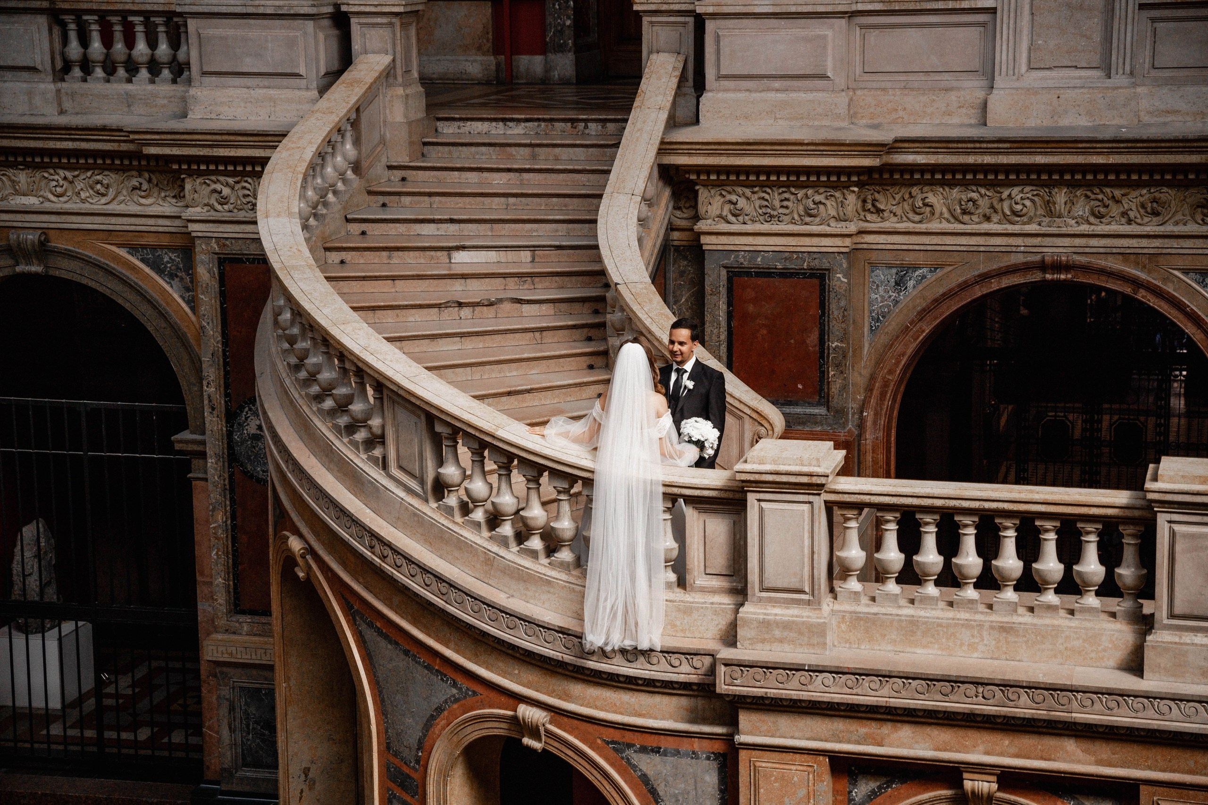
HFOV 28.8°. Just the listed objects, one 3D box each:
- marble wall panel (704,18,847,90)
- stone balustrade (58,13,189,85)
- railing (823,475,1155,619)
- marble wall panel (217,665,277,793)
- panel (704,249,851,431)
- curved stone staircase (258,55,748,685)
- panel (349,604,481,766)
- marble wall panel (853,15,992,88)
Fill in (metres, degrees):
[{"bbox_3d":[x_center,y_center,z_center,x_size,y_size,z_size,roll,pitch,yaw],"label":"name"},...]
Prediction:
[{"bbox_3d":[1.289,-2.598,17.495,1.041,0.529,0.120,2,12,15],"label":"marble wall panel"},{"bbox_3d":[-3.851,-2.839,18.885,1.074,0.543,0.200,2,12,15],"label":"stone balustrade"},{"bbox_3d":[2.006,0.757,12.340,1.651,0.614,0.300,2,12,15],"label":"railing"},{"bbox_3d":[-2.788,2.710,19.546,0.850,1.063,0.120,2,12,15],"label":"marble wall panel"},{"bbox_3d":[1.321,-0.473,17.789,1.115,1.370,0.120,2,12,15],"label":"panel"},{"bbox_3d":[-0.700,-0.589,15.365,4.450,2.980,5.650,2,12,15],"label":"curved stone staircase"},{"bbox_3d":[-1.129,1.679,13.792,0.140,0.820,1.100,-11,15,-41],"label":"panel"},{"bbox_3d":[2.353,-2.598,17.335,1.017,0.509,0.120,2,12,15],"label":"marble wall panel"}]

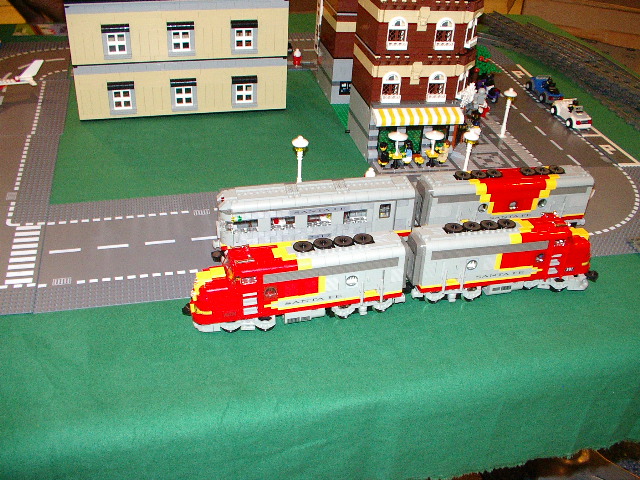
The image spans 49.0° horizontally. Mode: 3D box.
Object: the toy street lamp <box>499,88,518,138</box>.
[{"bbox_3d":[0.348,-0.236,1.306,0.025,0.095,0.025,-5,35,-13],"label":"toy street lamp"}]

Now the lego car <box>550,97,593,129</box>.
[{"bbox_3d":[0.512,-0.259,1.408,0.042,0.040,0.090,-5,35,-13],"label":"lego car"}]

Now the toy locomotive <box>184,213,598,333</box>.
[{"bbox_3d":[0.110,0.031,0.888,0.560,0.104,0.053,-6,36,-14],"label":"toy locomotive"}]

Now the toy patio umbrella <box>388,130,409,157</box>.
[{"bbox_3d":[0.131,-0.162,1.180,0.033,0.045,0.033,-5,35,-13],"label":"toy patio umbrella"}]

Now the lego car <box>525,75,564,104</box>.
[{"bbox_3d":[0.488,-0.330,1.510,0.042,0.040,0.091,-4,35,-11],"label":"lego car"}]

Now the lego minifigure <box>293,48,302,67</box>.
[{"bbox_3d":[-0.050,-0.406,1.567,0.023,0.042,0.015,-5,35,-13],"label":"lego minifigure"}]

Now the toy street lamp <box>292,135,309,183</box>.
[{"bbox_3d":[-0.031,-0.121,1.101,0.025,0.094,0.025,-5,35,-13],"label":"toy street lamp"}]

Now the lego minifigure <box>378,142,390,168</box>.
[{"bbox_3d":[0.109,-0.144,1.187,0.022,0.038,0.024,15,36,16],"label":"lego minifigure"}]

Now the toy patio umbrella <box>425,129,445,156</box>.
[{"bbox_3d":[0.193,-0.164,1.192,0.033,0.045,0.033,-5,35,-13],"label":"toy patio umbrella"}]

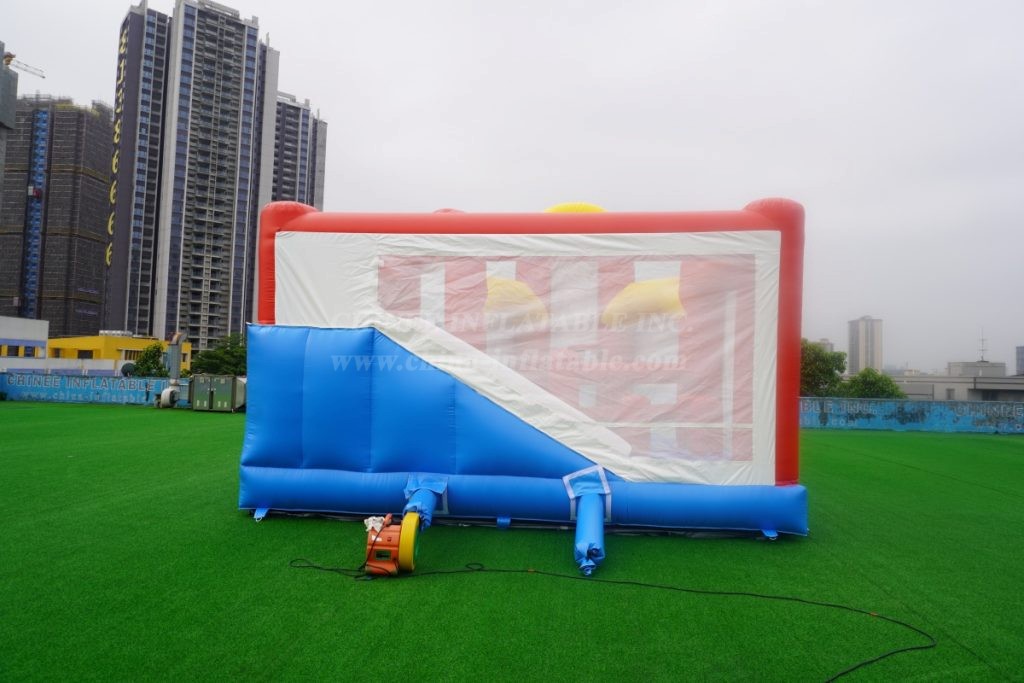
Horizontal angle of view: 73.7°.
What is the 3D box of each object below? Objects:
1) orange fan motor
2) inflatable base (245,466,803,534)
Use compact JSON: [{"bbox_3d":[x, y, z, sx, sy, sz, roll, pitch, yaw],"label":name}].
[{"bbox_3d":[-0.986,1.655,5.701,0.430,0.450,0.460,2,-3,4],"label":"orange fan motor"},{"bbox_3d":[0.206,1.850,9.421,6.103,0.540,4.300,2,-3,4],"label":"inflatable base"}]

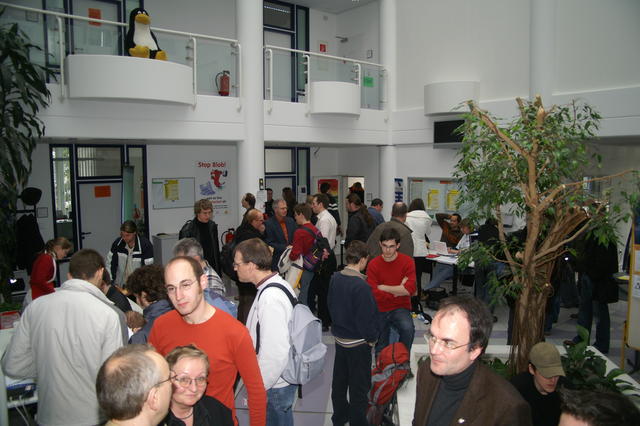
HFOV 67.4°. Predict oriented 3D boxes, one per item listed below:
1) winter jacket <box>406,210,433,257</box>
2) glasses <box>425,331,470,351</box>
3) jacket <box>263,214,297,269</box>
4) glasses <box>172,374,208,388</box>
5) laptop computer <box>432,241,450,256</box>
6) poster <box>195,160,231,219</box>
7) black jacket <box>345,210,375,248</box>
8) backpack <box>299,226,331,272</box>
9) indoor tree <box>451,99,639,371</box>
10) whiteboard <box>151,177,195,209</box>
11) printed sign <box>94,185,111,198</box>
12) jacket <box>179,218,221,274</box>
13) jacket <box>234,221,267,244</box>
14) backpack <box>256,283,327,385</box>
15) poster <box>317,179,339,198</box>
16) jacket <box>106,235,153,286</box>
[{"bbox_3d":[1.403,0.291,6.800,0.420,0.650,0.280,2,6,18],"label":"winter jacket"},{"bbox_3d":[0.426,0.410,1.530,0.140,0.045,0.138,-4,7,-31],"label":"glasses"},{"bbox_3d":[-0.490,0.375,6.100,0.470,0.730,0.280,-4,7,-33],"label":"jacket"},{"bbox_3d":[-0.505,0.627,1.856,0.137,0.045,0.130,-2,3,-20],"label":"glasses"},{"bbox_3d":[2.127,0.601,8.235,0.280,0.220,0.320,-4,7,-37],"label":"laptop computer"},{"bbox_3d":[-2.371,-0.531,10.608,0.810,1.250,0.015,-4,7,-37],"label":"poster"},{"bbox_3d":[0.540,0.300,6.400,0.300,0.700,0.470,5,8,41],"label":"black jacket"},{"bbox_3d":[-0.029,0.418,5.500,0.220,0.480,0.320,3,7,29],"label":"backpack"},{"bbox_3d":[1.716,0.217,3.650,1.300,2.200,1.200,3,7,25],"label":"indoor tree"},{"bbox_3d":[-3.079,-0.414,10.083,0.910,0.640,0.025,-4,7,-37],"label":"whiteboard"},{"bbox_3d":[-4.184,-0.409,9.246,0.290,0.210,0.010,-4,7,-37],"label":"printed sign"},{"bbox_3d":[-1.382,0.430,5.500,0.460,0.740,0.290,-3,7,-27],"label":"jacket"},{"bbox_3d":[-0.792,0.399,5.100,0.360,0.640,0.470,2,6,18],"label":"jacket"},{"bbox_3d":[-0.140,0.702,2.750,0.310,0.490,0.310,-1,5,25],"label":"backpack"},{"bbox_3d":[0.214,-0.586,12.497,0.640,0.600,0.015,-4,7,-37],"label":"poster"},{"bbox_3d":[-2.038,0.537,5.200,0.520,0.650,0.330,-1,6,-6],"label":"jacket"}]

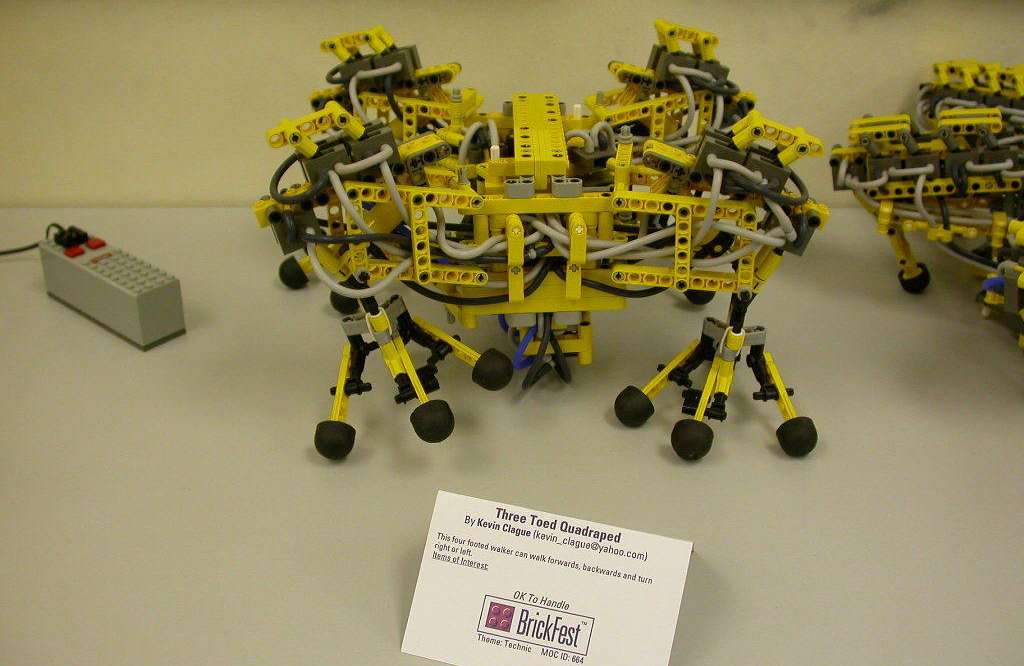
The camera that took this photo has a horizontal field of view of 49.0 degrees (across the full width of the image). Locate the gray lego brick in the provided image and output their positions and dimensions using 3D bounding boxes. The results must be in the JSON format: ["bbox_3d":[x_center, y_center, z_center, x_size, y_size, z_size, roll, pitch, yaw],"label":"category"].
[{"bbox_3d":[-0.263,-0.029,0.738,0.112,0.040,0.032,23,34,34],"label":"gray lego brick"}]

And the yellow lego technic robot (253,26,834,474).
[{"bbox_3d":[0.012,-0.067,0.658,0.312,0.198,0.238,1,28,-2],"label":"yellow lego technic robot"}]

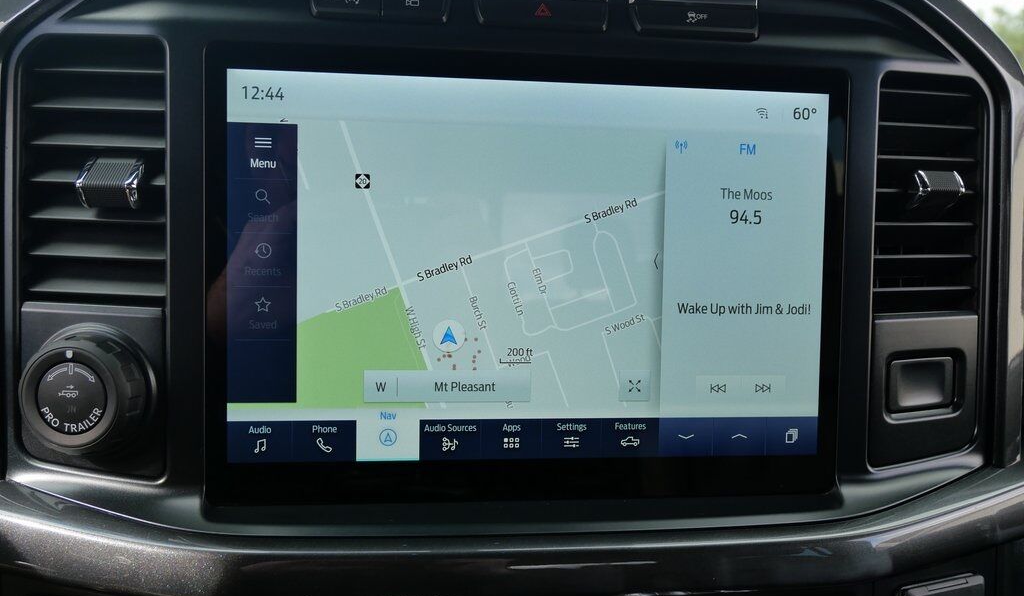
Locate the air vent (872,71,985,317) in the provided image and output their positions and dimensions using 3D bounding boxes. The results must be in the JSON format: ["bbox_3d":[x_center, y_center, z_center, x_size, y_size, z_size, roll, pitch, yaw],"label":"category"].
[{"bbox_3d":[0.189,-0.046,0.411,0.054,0.108,0.027,1,3,-7],"label":"air vent"}]

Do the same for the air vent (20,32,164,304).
[{"bbox_3d":[-0.169,-0.051,0.364,0.056,0.107,0.027,1,3,-7],"label":"air vent"}]

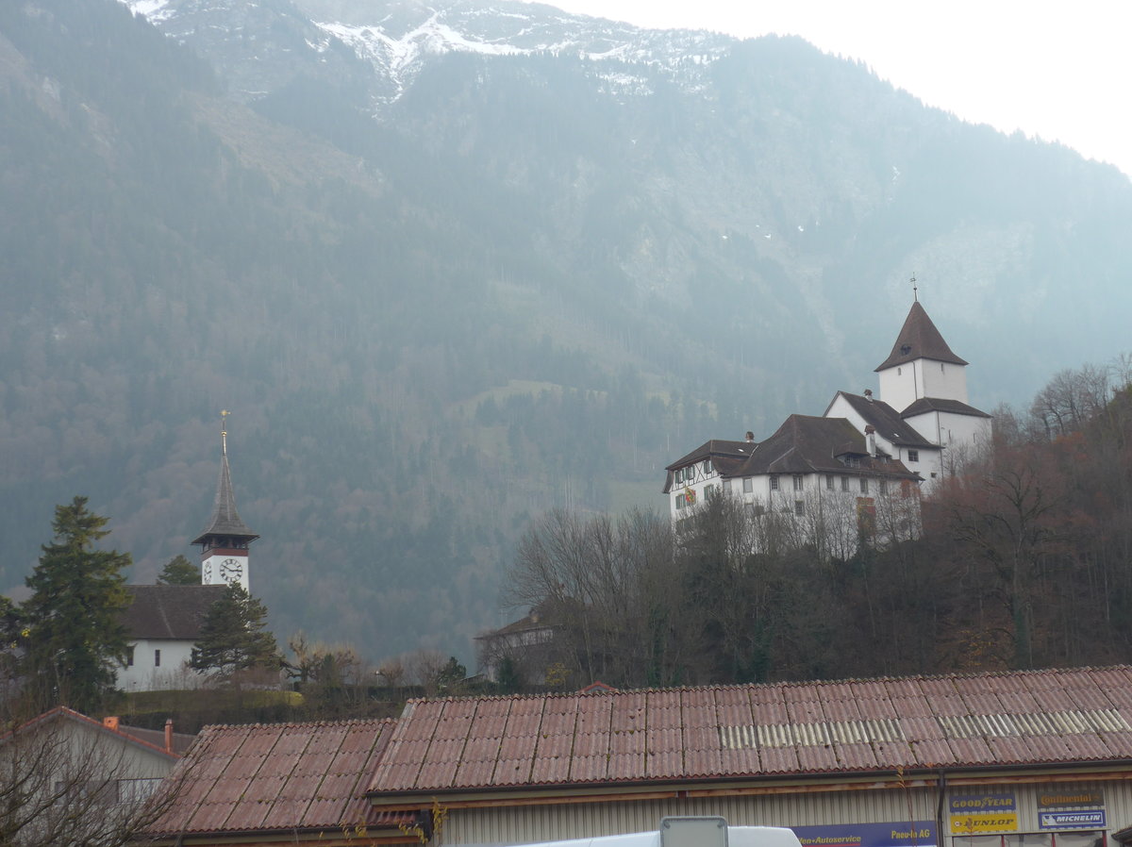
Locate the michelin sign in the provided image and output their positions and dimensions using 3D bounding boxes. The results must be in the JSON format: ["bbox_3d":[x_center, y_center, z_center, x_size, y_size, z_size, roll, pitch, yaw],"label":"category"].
[{"bbox_3d":[11.494,8.988,54.900,1.510,0.380,0.030,-3,-11,7],"label":"michelin sign"}]

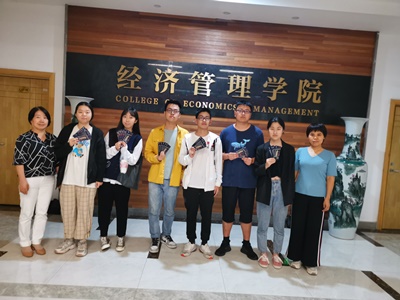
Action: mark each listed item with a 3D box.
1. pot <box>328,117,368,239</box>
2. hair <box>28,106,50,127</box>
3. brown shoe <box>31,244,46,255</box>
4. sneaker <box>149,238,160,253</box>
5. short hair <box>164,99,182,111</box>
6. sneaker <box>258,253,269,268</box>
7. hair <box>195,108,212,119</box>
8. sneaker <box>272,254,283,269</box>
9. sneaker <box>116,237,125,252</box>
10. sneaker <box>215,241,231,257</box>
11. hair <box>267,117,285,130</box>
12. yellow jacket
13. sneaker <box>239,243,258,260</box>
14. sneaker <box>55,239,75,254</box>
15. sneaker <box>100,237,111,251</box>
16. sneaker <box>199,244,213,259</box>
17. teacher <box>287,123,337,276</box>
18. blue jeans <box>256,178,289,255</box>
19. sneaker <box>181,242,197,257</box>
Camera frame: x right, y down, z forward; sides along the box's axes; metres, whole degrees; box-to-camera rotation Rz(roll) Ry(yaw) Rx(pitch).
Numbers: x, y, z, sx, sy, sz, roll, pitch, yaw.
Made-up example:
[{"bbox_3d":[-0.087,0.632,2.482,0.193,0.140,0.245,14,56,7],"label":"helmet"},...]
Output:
[{"bbox_3d":[2.152,0.407,4.526,0.455,1.720,0.455,4,5,0],"label":"pot"},{"bbox_3d":[-1.685,-0.350,3.286,0.230,0.220,0.230,0,6,-35],"label":"hair"},{"bbox_3d":[-1.728,1.051,3.357,0.235,0.080,0.088,9,7,42],"label":"brown shoe"},{"bbox_3d":[-0.531,1.092,3.663,0.105,0.125,0.285,3,5,-5],"label":"sneaker"},{"bbox_3d":[-0.315,-0.497,3.640,0.185,0.160,0.200,4,5,-3],"label":"short hair"},{"bbox_3d":[0.714,1.209,3.467,0.092,0.100,0.245,4,5,-1],"label":"sneaker"},{"bbox_3d":[0.038,-0.378,3.495,0.180,0.155,0.195,4,5,-1],"label":"hair"},{"bbox_3d":[0.861,1.216,3.479,0.095,0.105,0.255,5,5,9],"label":"sneaker"},{"bbox_3d":[-0.919,1.069,3.627,0.095,0.125,0.260,3,5,-12],"label":"sneaker"},{"bbox_3d":[0.279,1.152,3.655,0.105,0.120,0.290,8,6,35],"label":"sneaker"},{"bbox_3d":[0.822,-0.265,3.390,0.185,0.180,0.200,5,5,10],"label":"hair"},{"bbox_3d":[-0.390,0.066,3.570,0.500,0.720,0.310,3,5,-7],"label":"yellow jacket"},{"bbox_3d":[0.581,1.174,3.647,0.110,0.120,0.290,1,6,-31],"label":"sneaker"},{"bbox_3d":[-1.479,1.052,3.439,0.100,0.115,0.270,6,6,24],"label":"sneaker"},{"bbox_3d":[-1.097,1.057,3.614,0.095,0.125,0.260,2,5,-19],"label":"sneaker"},{"bbox_3d":[0.074,1.147,3.585,0.105,0.110,0.280,2,6,-26],"label":"sneaker"},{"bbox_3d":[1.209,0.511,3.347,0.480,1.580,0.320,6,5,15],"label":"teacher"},{"bbox_3d":[0.811,0.755,3.495,0.370,0.890,0.260,4,5,4],"label":"blue jeans"},{"bbox_3d":[-0.120,1.133,3.587,0.105,0.115,0.285,7,6,29],"label":"sneaker"}]

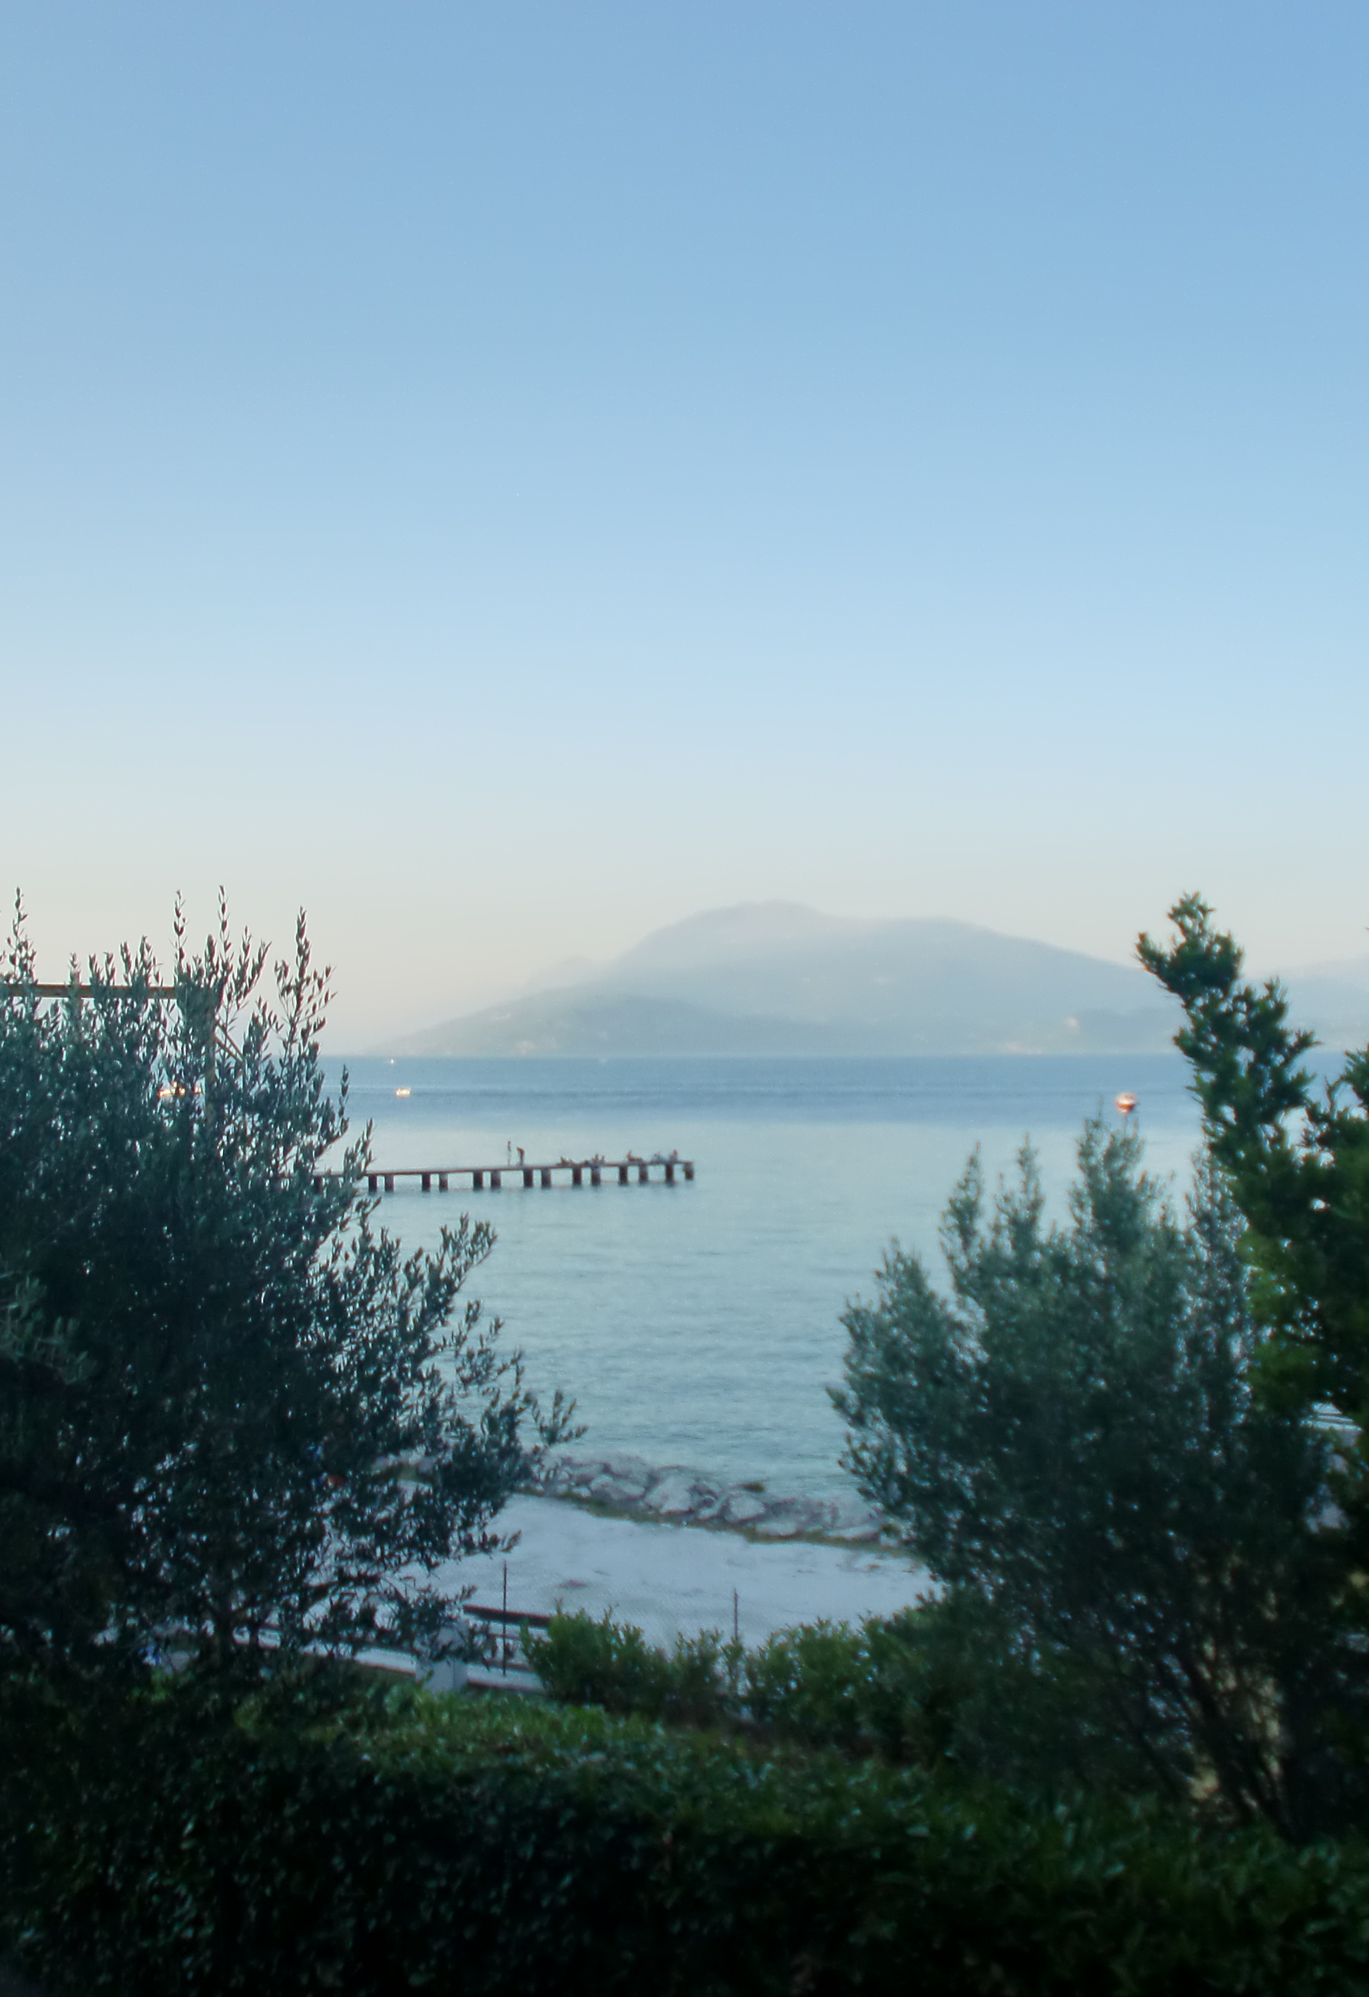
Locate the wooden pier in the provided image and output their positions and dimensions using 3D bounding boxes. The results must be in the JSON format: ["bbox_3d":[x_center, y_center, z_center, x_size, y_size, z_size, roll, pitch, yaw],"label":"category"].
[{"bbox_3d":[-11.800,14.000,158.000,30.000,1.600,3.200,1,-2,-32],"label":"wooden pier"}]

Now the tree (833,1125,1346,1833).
[{"bbox_3d":[2.790,3.270,13.500,3.500,4.900,3.300,0,-2,0],"label":"tree"}]

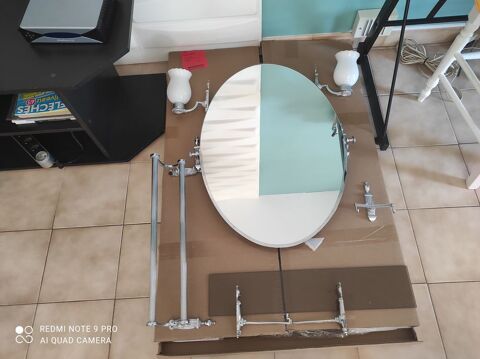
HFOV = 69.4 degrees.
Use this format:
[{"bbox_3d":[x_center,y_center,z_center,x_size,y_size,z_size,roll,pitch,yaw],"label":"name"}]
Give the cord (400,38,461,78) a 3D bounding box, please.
[{"bbox_3d":[1.035,-0.656,1.890,0.300,0.055,0.160,32,70,16],"label":"cord"}]

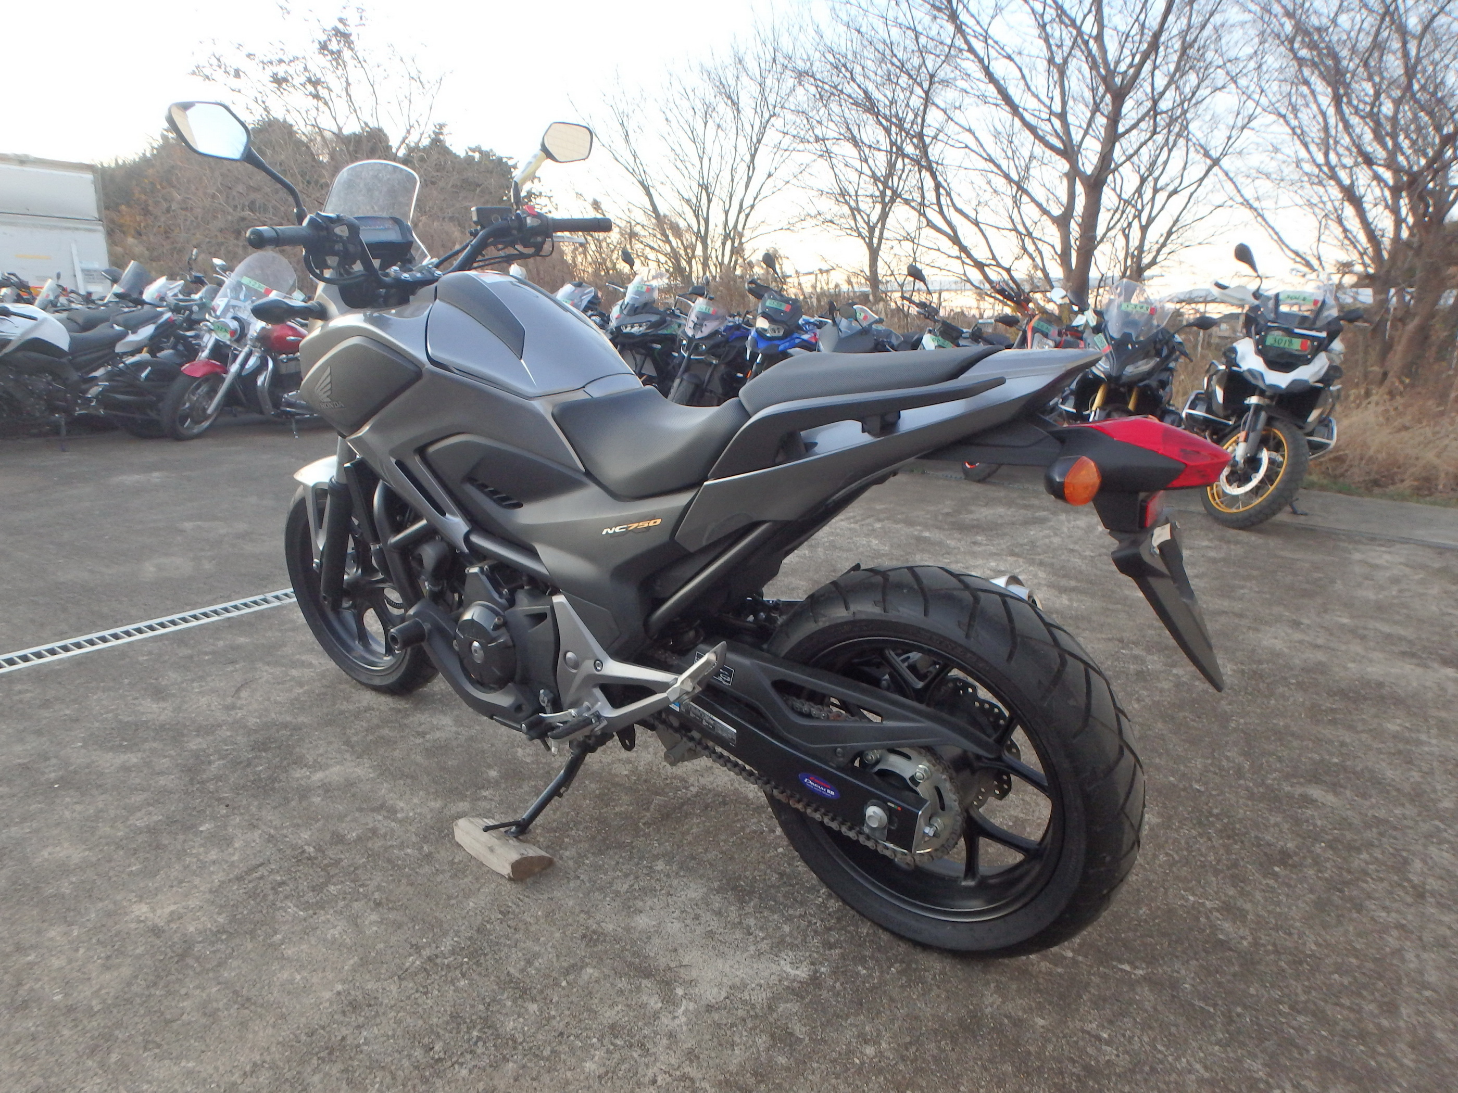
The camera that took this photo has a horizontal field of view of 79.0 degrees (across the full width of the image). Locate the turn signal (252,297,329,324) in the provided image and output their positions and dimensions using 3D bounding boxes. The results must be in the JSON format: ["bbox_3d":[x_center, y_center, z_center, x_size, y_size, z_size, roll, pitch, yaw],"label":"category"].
[{"bbox_3d":[-0.858,-0.459,1.729,0.060,0.052,0.130,11,23,35],"label":"turn signal"}]

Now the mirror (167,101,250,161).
[{"bbox_3d":[-0.802,-0.640,1.363,0.050,0.090,0.138,7,22,27],"label":"mirror"}]

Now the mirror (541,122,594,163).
[{"bbox_3d":[-0.353,-0.875,1.920,0.042,0.090,0.140,16,27,42],"label":"mirror"}]

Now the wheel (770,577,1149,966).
[{"bbox_3d":[0.306,0.331,1.368,0.622,0.622,0.165,11,25,36],"label":"wheel"}]

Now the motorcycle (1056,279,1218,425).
[{"bbox_3d":[2.832,-1.057,6.030,0.880,1.380,2.180,20,21,31],"label":"motorcycle"}]

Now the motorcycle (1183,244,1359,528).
[{"bbox_3d":[3.340,-0.939,5.422,0.960,1.450,2.250,17,19,27],"label":"motorcycle"}]

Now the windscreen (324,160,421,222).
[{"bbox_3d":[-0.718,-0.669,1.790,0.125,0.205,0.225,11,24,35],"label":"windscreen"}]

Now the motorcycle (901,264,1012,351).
[{"bbox_3d":[1.789,-1.314,7.007,0.840,1.380,2.150,21,22,33],"label":"motorcycle"}]

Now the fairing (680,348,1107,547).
[{"bbox_3d":[0.211,-0.134,1.232,0.580,0.300,0.250,11,25,36],"label":"fairing"}]

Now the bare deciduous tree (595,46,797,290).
[{"bbox_3d":[-0.516,-5.270,14.174,3.500,5.300,3.300,2,13,0],"label":"bare deciduous tree"}]

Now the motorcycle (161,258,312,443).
[{"bbox_3d":[-3.750,-1.659,7.515,0.900,1.450,2.350,22,23,36],"label":"motorcycle"}]

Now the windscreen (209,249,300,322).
[{"bbox_3d":[-3.786,-2.079,7.050,0.540,0.500,0.240,14,15,12],"label":"windscreen"}]

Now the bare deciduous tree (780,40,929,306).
[{"bbox_3d":[2.018,-4.812,13.235,2.600,5.100,2.500,2,13,0],"label":"bare deciduous tree"}]

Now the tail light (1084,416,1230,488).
[{"bbox_3d":[0.496,-0.114,1.043,0.167,0.080,0.128,11,24,35],"label":"tail light"}]

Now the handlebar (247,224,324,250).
[{"bbox_3d":[-0.708,-0.500,1.421,0.038,0.038,0.138,7,22,26],"label":"handlebar"}]

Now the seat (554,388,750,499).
[{"bbox_3d":[-0.078,-0.187,1.470,0.340,0.155,0.290,11,24,35],"label":"seat"}]

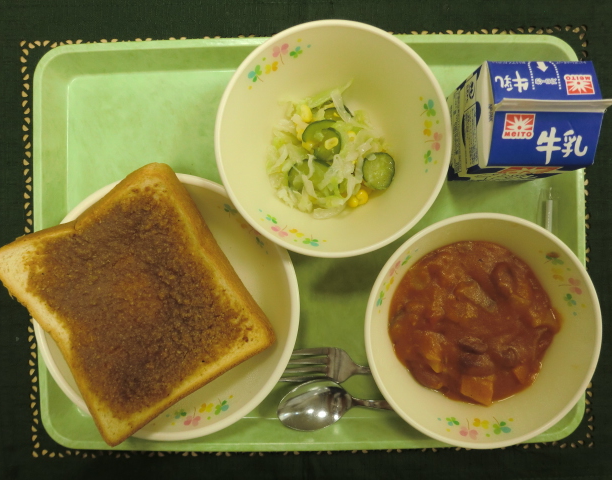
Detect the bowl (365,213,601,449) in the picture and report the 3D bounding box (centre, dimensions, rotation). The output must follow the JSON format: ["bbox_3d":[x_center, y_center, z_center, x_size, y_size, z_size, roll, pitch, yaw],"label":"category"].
[{"bbox_3d":[0.100,0.051,0.302,0.134,0.061,0.134,0,91,1],"label":"bowl"}]

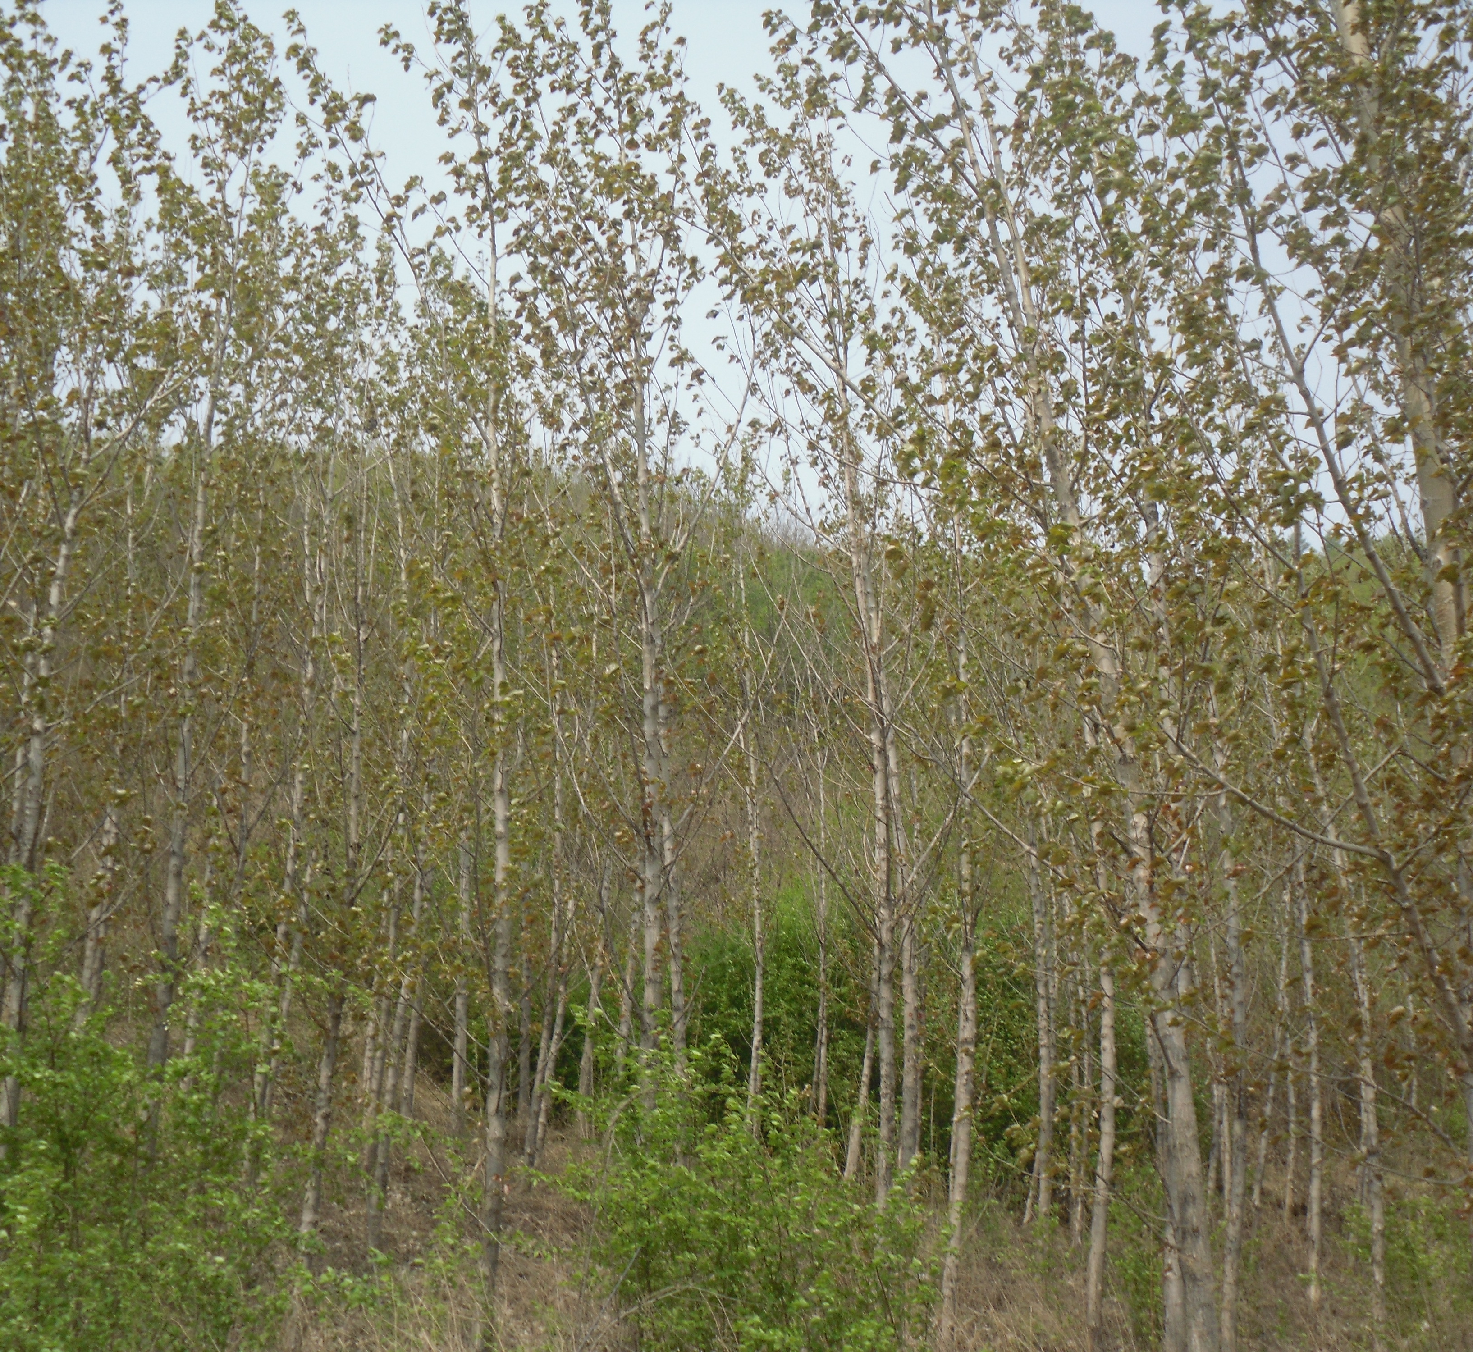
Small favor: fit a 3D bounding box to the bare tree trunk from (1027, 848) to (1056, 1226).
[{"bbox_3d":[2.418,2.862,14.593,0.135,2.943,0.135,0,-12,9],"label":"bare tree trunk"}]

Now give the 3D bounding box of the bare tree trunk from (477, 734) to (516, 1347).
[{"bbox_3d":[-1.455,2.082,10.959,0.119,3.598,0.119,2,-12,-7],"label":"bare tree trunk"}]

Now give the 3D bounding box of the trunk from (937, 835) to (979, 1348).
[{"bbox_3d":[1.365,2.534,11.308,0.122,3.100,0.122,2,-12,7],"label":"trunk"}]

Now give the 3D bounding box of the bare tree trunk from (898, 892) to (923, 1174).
[{"bbox_3d":[1.423,2.908,15.026,0.139,2.270,0.139,1,-12,6],"label":"bare tree trunk"}]

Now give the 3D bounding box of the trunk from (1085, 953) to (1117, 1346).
[{"bbox_3d":[2.248,2.922,11.231,0.104,2.327,0.104,2,-12,12],"label":"trunk"}]

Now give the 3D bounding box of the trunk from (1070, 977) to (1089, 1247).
[{"bbox_3d":[2.774,3.526,14.806,0.092,2.072,0.092,-1,-12,10],"label":"trunk"}]

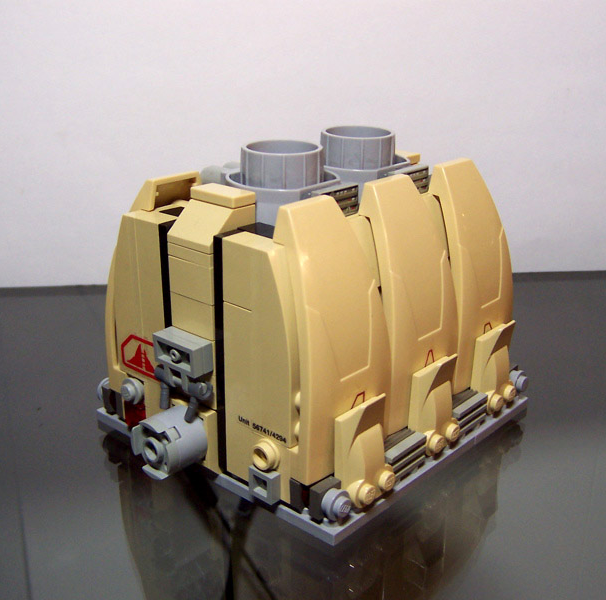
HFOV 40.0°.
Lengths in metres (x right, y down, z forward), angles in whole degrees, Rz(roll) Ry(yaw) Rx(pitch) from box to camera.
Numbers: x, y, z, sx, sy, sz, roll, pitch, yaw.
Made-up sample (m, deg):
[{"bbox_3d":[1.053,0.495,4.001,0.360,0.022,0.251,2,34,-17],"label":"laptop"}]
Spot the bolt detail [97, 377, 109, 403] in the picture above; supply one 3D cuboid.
[{"bbox_3d":[-0.060,0.027,0.257,0.005,0.008,0.008,18,27,38],"label":"bolt detail"}]

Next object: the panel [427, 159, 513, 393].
[{"bbox_3d":[0.049,-0.008,0.250,0.018,0.066,0.032,18,27,38],"label":"panel"}]

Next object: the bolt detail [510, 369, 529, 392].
[{"bbox_3d":[0.068,0.026,0.262,0.005,0.008,0.008,18,27,38],"label":"bolt detail"}]

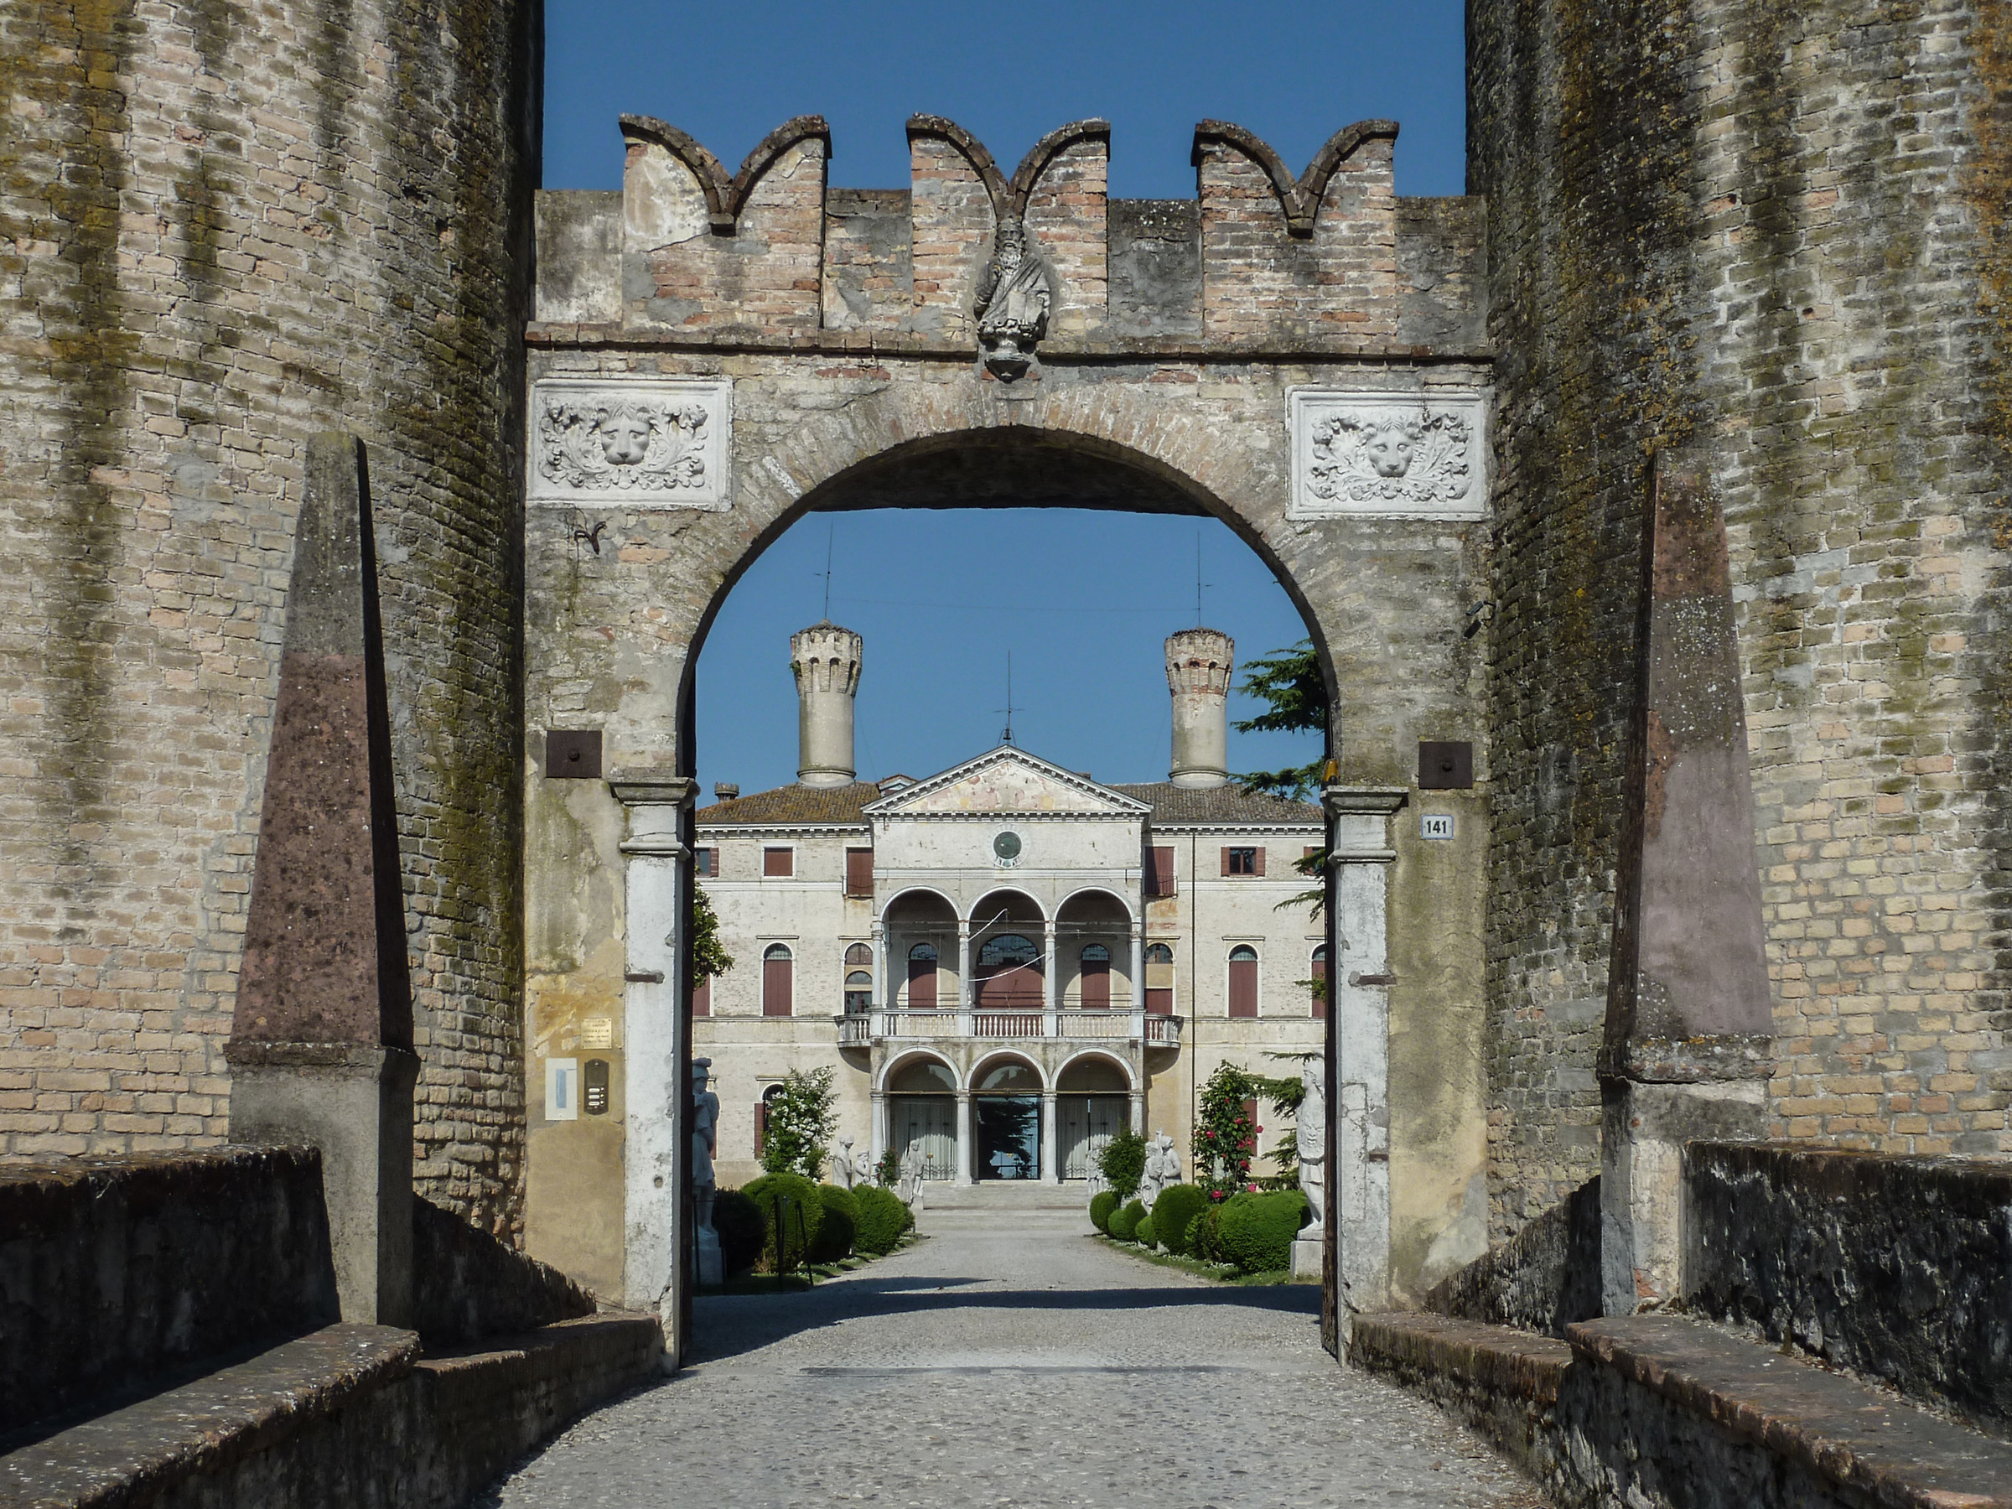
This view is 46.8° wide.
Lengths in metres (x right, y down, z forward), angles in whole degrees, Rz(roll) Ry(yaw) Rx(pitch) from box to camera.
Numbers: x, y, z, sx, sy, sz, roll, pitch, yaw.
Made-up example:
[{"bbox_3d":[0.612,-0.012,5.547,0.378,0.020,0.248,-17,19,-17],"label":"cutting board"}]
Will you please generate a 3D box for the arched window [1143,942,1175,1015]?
[{"bbox_3d":[5.306,7.756,80.500,1.120,2.500,0.220,0,-2,0],"label":"arched window"}]

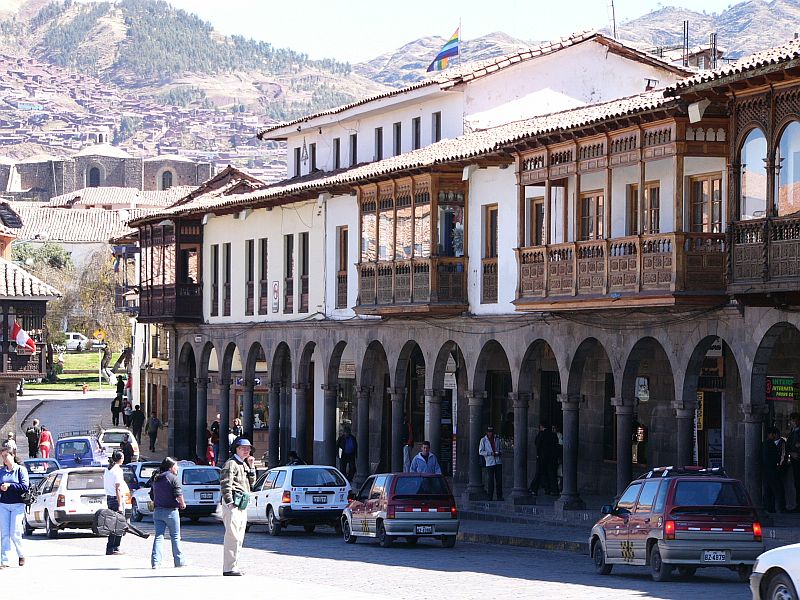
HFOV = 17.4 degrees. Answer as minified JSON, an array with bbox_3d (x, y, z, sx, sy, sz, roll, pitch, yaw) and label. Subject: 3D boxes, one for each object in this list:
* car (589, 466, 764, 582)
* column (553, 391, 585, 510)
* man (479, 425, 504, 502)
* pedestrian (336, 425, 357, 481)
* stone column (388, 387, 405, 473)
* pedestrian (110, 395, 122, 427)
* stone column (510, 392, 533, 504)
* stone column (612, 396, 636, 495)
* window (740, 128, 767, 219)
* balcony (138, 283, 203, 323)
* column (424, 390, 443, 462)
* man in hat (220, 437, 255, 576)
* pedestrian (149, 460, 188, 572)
[{"bbox_3d":[3.730,3.070,36.000,1.420,1.480,3.360,0,-3,-12],"label":"car"},{"bbox_3d":[3.470,3.080,53.000,0.500,2.320,0.550,0,-1,-18],"label":"column"},{"bbox_3d":[2.067,3.703,59.000,0.540,1.680,0.380,1,-1,-20],"label":"man"},{"bbox_3d":[-1.526,4.350,74.500,0.550,1.660,0.360,0,-1,-4],"label":"pedestrian"},{"bbox_3d":[-0.059,3.567,67.072,0.480,2.610,0.480,0,-1,0],"label":"stone column"},{"bbox_3d":[-14.655,5.712,135.000,0.550,1.660,0.420,0,-1,-8],"label":"pedestrian"},{"bbox_3d":[2.647,3.241,56.884,0.480,2.440,0.480,0,-1,0],"label":"stone column"},{"bbox_3d":[4.421,3.091,51.309,0.450,2.306,0.480,0,-1,0],"label":"stone column"},{"bbox_3d":[5.861,-2.078,42.919,0.120,1.495,1.022,0,-1,-19],"label":"window"},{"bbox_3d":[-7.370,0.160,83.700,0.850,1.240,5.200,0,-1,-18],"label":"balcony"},{"bbox_3d":[0.837,3.489,64.286,0.480,2.570,0.480,0,-1,0],"label":"column"},{"bbox_3d":[-2.140,2.700,34.100,0.360,1.790,0.480,-1,-1,34],"label":"man in hat"},{"bbox_3d":[-3.250,3.000,36.900,0.500,1.580,0.420,-1,-1,41],"label":"pedestrian"}]

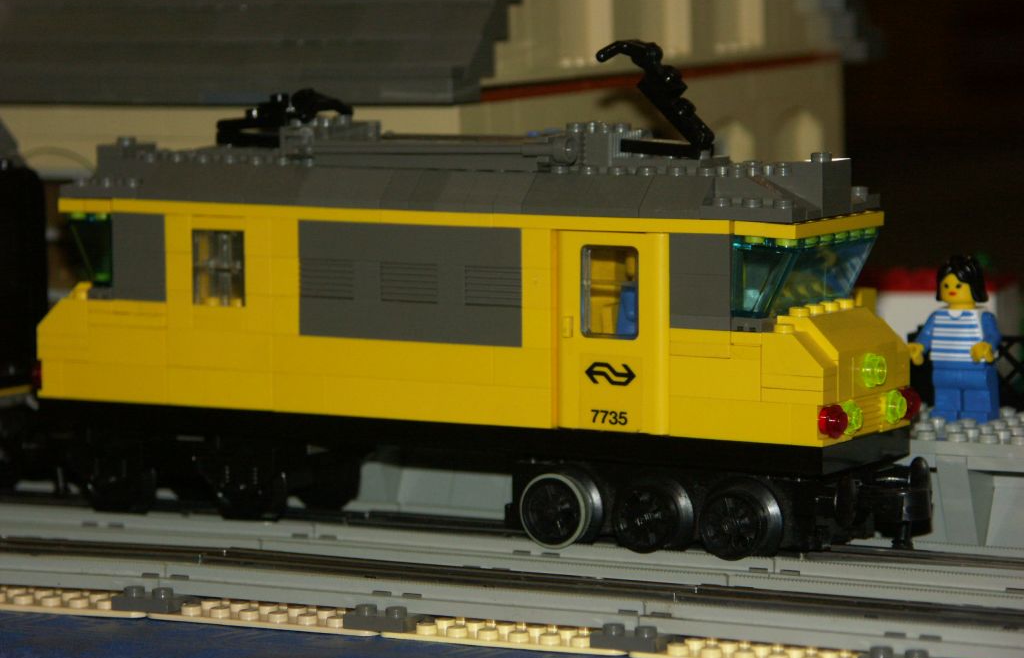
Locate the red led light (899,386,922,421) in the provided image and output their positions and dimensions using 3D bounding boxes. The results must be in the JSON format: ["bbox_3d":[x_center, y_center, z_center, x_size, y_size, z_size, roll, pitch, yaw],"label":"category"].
[{"bbox_3d":[0.095,0.018,1.000,0.005,0.008,0.008,3,6,30],"label":"red led light"}]

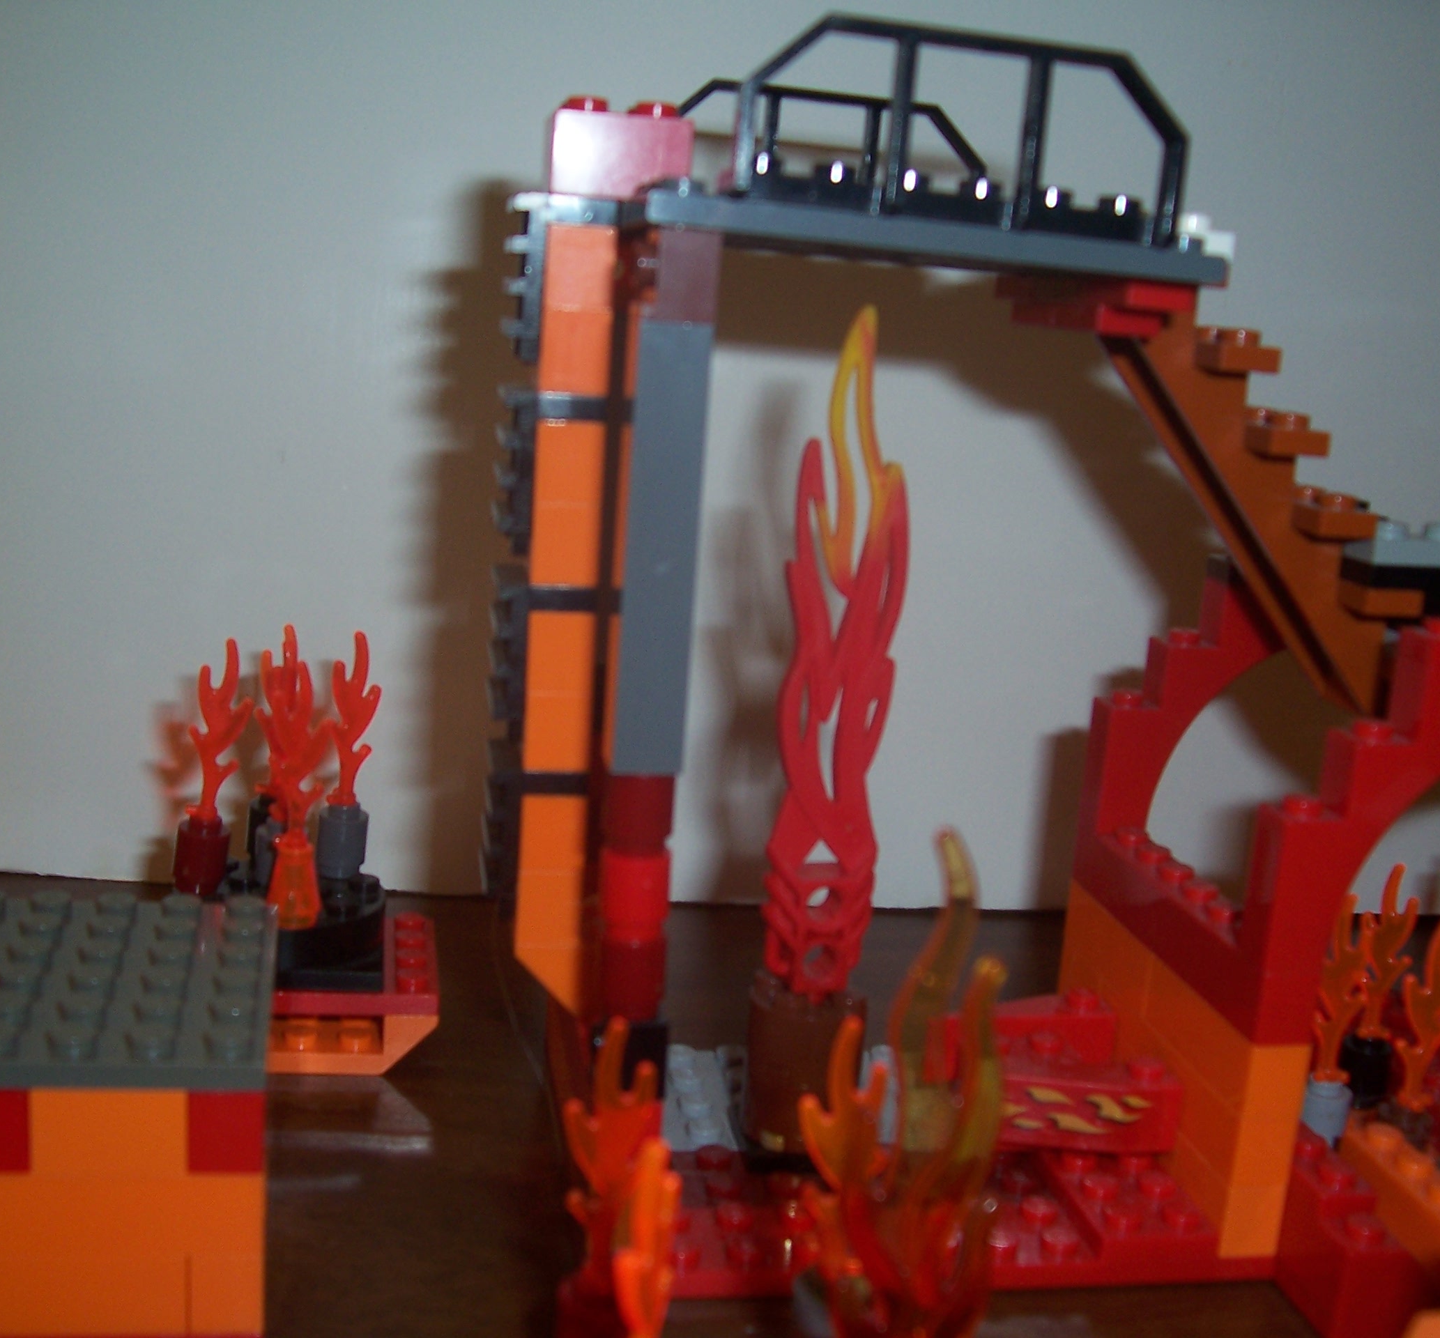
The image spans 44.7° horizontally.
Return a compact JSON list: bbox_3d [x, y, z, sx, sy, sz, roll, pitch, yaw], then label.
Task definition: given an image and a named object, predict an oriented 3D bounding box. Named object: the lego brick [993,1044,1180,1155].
[{"bbox_3d":[0.044,0.057,0.233,0.030,0.010,0.015,3,11,-5],"label":"lego brick"}]

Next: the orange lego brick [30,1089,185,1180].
[{"bbox_3d":[-0.064,0.046,0.184,0.016,0.010,0.010,2,12,-13],"label":"orange lego brick"}]

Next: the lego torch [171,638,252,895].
[{"bbox_3d":[-0.076,0.014,0.260,0.012,0.038,0.008,0,13,-16],"label":"lego torch"}]

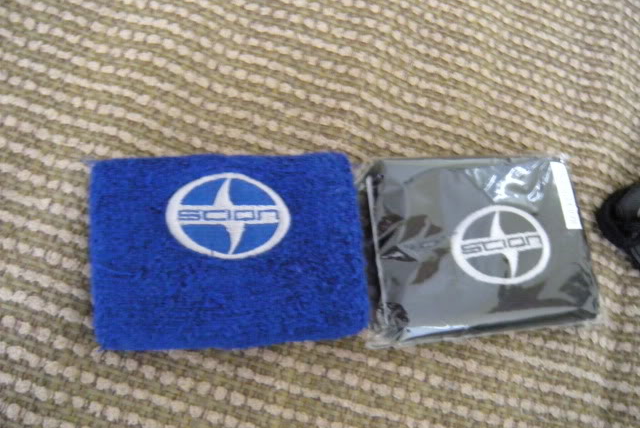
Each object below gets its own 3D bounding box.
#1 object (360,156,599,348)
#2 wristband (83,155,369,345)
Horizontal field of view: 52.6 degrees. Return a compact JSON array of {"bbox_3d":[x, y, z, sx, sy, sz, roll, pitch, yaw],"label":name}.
[{"bbox_3d":[0.062,0.012,0.259,0.088,0.016,0.070,-1,71,-11],"label":"object"},{"bbox_3d":[-0.033,0.012,0.243,0.098,0.016,0.069,-2,72,-11],"label":"wristband"}]

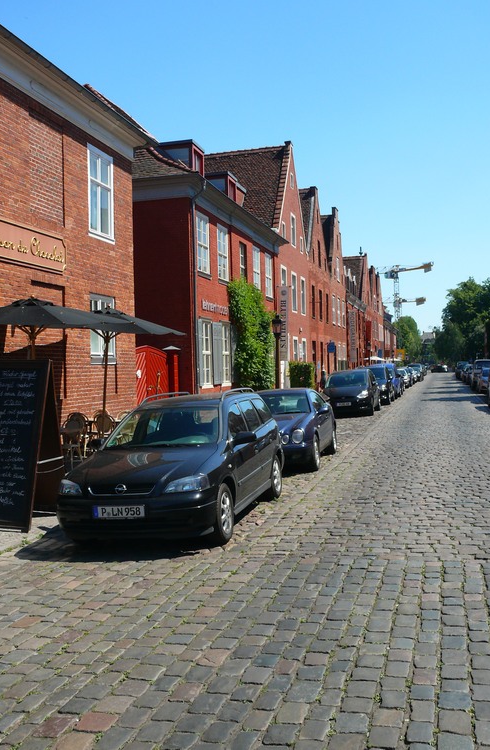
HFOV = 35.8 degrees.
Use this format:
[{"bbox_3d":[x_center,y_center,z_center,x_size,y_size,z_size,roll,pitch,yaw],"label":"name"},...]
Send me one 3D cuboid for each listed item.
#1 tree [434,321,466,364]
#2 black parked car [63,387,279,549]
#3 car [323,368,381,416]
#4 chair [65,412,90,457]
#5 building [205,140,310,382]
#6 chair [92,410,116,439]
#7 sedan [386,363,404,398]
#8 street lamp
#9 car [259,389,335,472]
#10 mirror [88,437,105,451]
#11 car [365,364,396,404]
[{"bbox_3d":[36.808,-5.199,135.966,6.000,9.150,6.000,-1,1,15],"label":"tree"},{"bbox_3d":[-0.700,0.985,9.370,1.720,1.500,4.290,-2,0,14],"label":"black parked car"},{"bbox_3d":[4.040,0.655,28.750,1.860,1.650,4.680,-2,0,15],"label":"car"},{"bbox_3d":[-3.430,1.223,15.400,0.470,0.890,0.540,-1,1,14],"label":"chair"},{"bbox_3d":[-2.231,-5.117,39.094,9.500,12.900,8.200,-1,1,15],"label":"building"},{"bbox_3d":[-2.810,1.209,15.150,0.470,0.890,0.540,-1,1,14],"label":"chair"},{"bbox_3d":[7.421,0.335,41.031,1.800,1.780,4.350,-1,1,14],"label":"sedan"},{"bbox_3d":[1.040,-0.173,23.715,0.330,3.420,0.330,-1,1,14],"label":"street lamp"},{"bbox_3d":[0.790,1.000,15.150,1.730,1.380,4.580,-2,0,14],"label":"car"},{"bbox_3d":[-1.730,0.805,8.900,0.210,0.160,0.140,-1,1,14],"label":"mirror"},{"bbox_3d":[6.041,0.458,35.734,1.810,1.700,4.400,-1,1,14],"label":"car"}]

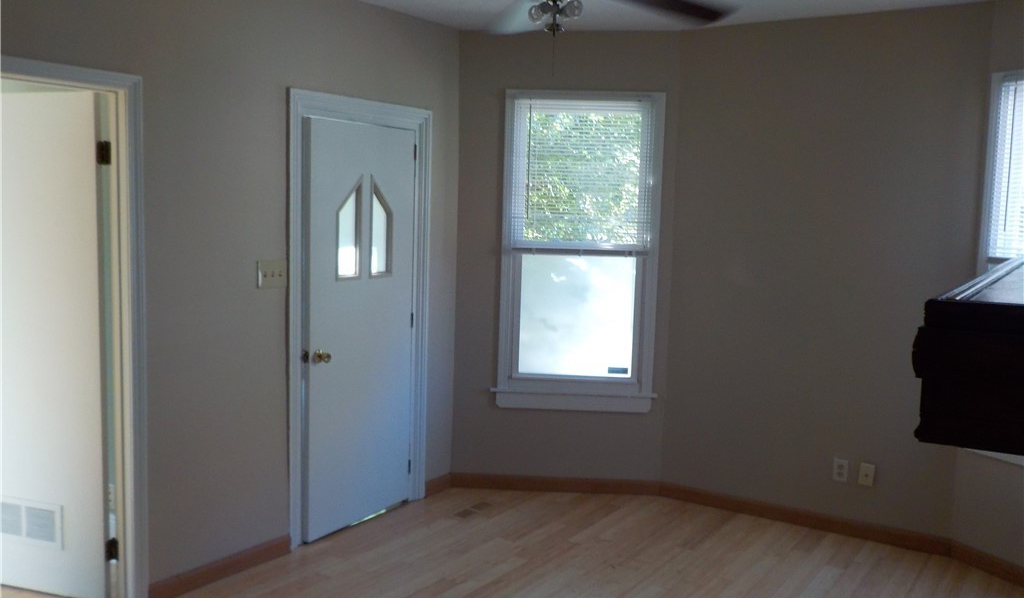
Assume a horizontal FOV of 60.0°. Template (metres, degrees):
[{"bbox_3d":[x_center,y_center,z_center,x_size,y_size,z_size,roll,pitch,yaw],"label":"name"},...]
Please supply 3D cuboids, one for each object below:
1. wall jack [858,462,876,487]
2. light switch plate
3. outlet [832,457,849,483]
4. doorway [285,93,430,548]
[{"bbox_3d":[1.791,0.888,4.477,0.070,0.112,0.008,5,7,33],"label":"wall jack"},{"bbox_3d":[-1.060,-0.107,3.955,0.012,0.115,0.163,5,7,33],"label":"light switch plate"},{"bbox_3d":[1.683,0.883,4.548,0.071,0.115,0.008,5,7,33],"label":"outlet"},{"bbox_3d":[-0.771,0.087,4.503,0.125,2.136,1.012,5,7,33],"label":"doorway"}]

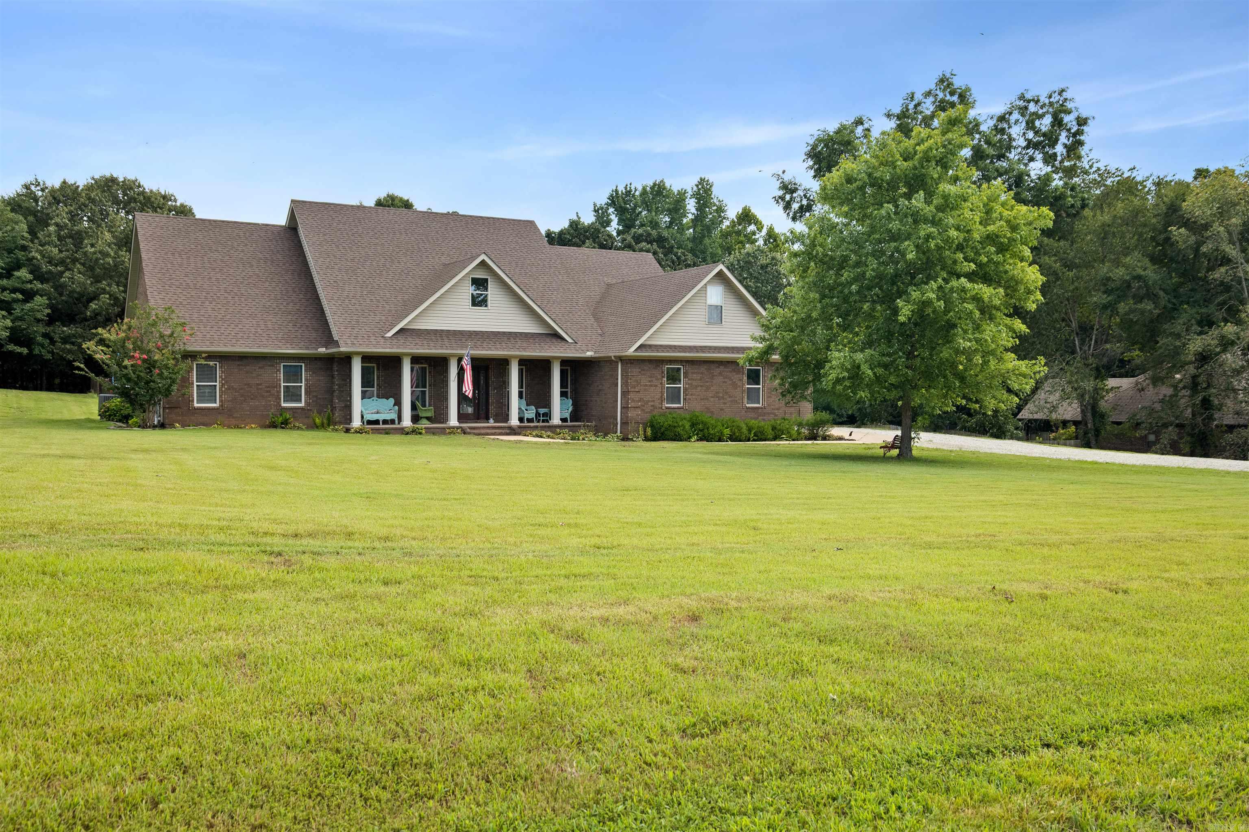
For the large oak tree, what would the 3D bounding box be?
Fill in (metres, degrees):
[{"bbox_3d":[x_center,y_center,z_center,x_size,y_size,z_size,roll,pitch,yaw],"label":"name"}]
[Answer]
[{"bbox_3d":[9.150,-4.400,35.700,9.600,11.600,9.400,0,1,0],"label":"large oak tree"}]

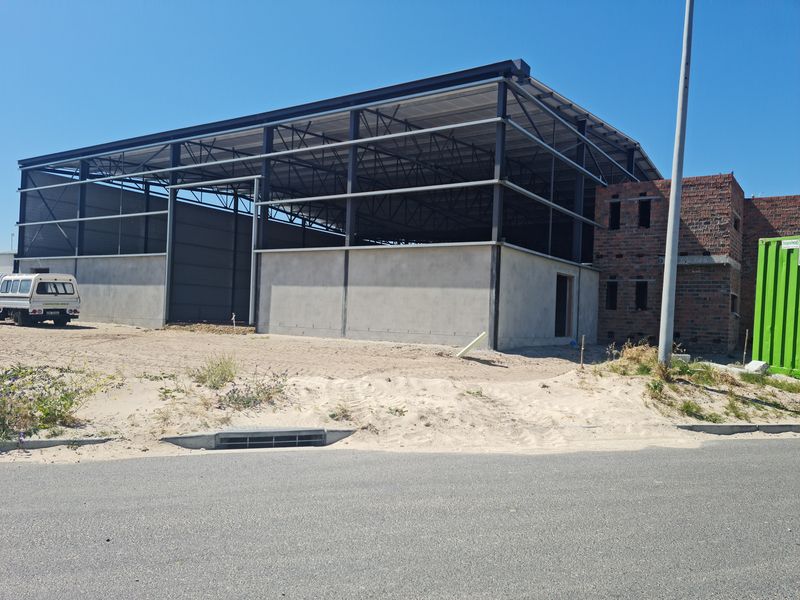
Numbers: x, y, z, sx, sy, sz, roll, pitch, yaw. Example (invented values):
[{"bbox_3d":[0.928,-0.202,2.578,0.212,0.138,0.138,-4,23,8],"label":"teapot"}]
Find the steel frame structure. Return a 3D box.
[{"bbox_3d":[-0.500,-2.720,33.700,26.000,8.500,26.400,1,-1,34],"label":"steel frame structure"}]

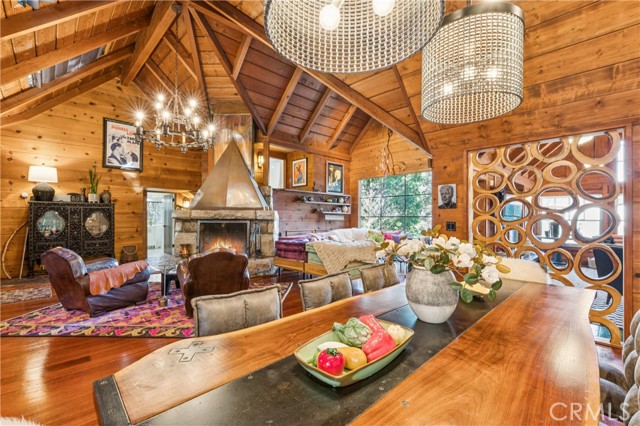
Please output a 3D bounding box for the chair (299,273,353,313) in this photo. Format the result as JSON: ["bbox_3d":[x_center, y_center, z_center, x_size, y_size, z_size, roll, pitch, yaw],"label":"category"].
[{"bbox_3d":[0.235,0.950,2.020,0.530,0.900,0.600,0,0,-42],"label":"chair"}]

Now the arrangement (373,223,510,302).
[{"bbox_3d":[0.710,0.285,1.690,0.700,0.430,0.520,0,0,22],"label":"arrangement"}]

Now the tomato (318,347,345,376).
[{"bbox_3d":[0.034,0.472,0.895,0.085,0.080,0.085,0,0,0],"label":"tomato"}]

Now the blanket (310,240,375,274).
[{"bbox_3d":[0.470,0.800,5.200,1.220,0.560,0.500,0,0,44],"label":"blanket"}]

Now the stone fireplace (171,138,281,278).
[{"bbox_3d":[-2.120,-0.130,6.620,2.220,3.060,1.000,0,0,1],"label":"stone fireplace"}]

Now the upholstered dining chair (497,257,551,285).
[{"bbox_3d":[1.860,0.930,2.800,0.600,0.940,0.600,0,0,43],"label":"upholstered dining chair"}]

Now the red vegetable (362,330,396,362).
[{"bbox_3d":[0.215,0.485,1.030,0.100,0.090,0.120,0,0,37],"label":"red vegetable"}]

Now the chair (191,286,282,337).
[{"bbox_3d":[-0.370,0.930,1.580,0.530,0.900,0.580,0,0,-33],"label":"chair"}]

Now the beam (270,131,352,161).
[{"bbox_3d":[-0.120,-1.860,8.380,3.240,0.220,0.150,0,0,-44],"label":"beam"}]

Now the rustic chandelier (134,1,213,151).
[{"bbox_3d":[-2.217,-2.135,4.420,1.080,2.170,1.080,0,0,-44],"label":"rustic chandelier"}]

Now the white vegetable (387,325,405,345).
[{"bbox_3d":[0.303,0.482,1.115,0.073,0.068,0.073,0,0,0],"label":"white vegetable"}]

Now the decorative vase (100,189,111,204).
[{"bbox_3d":[-5.590,-0.435,7.410,0.200,0.350,0.200,0,0,-44],"label":"decorative vase"}]

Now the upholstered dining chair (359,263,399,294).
[{"bbox_3d":[0.660,0.860,2.100,0.480,0.860,0.580,0,0,-44],"label":"upholstered dining chair"}]

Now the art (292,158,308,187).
[{"bbox_3d":[-0.614,-1.243,8.880,0.035,0.840,0.740,0,0,-44],"label":"art"}]

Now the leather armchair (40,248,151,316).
[{"bbox_3d":[-3.310,0.940,4.250,0.870,0.900,1.000,0,0,25],"label":"leather armchair"}]

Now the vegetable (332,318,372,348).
[{"bbox_3d":[0.128,0.470,1.107,0.150,0.100,0.105,0,0,32],"label":"vegetable"}]

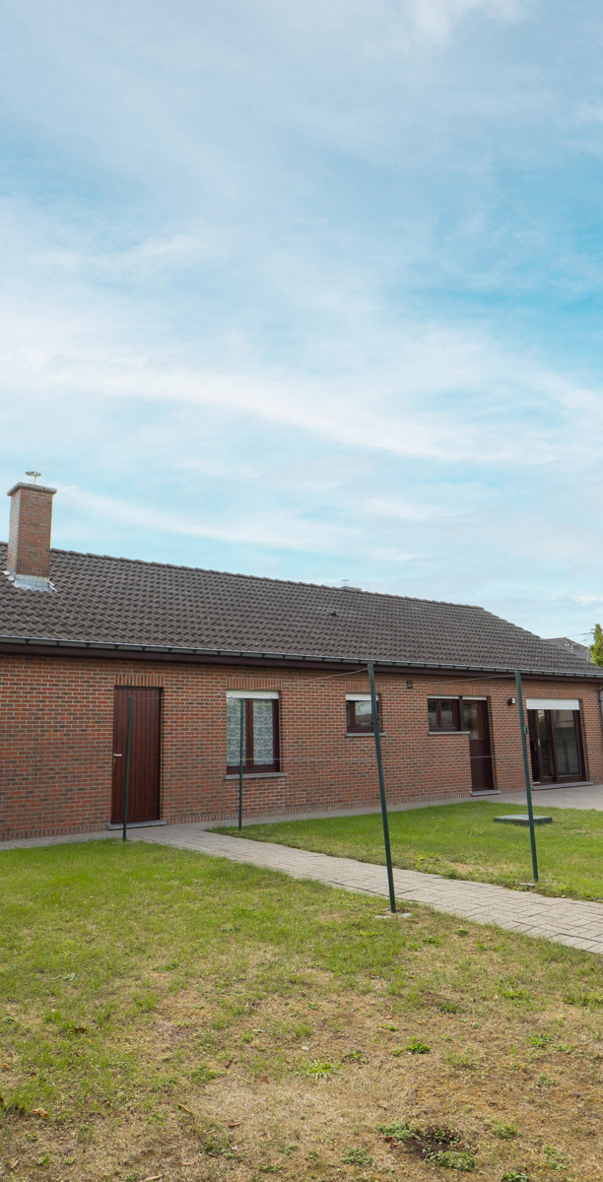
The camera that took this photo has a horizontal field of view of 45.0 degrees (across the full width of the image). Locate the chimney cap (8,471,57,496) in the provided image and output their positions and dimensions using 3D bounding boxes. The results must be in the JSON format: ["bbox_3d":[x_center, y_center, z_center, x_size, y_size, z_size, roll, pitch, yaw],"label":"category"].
[{"bbox_3d":[-5.197,-2.076,14.135,0.716,0.473,0.660,8,-15,-37],"label":"chimney cap"}]

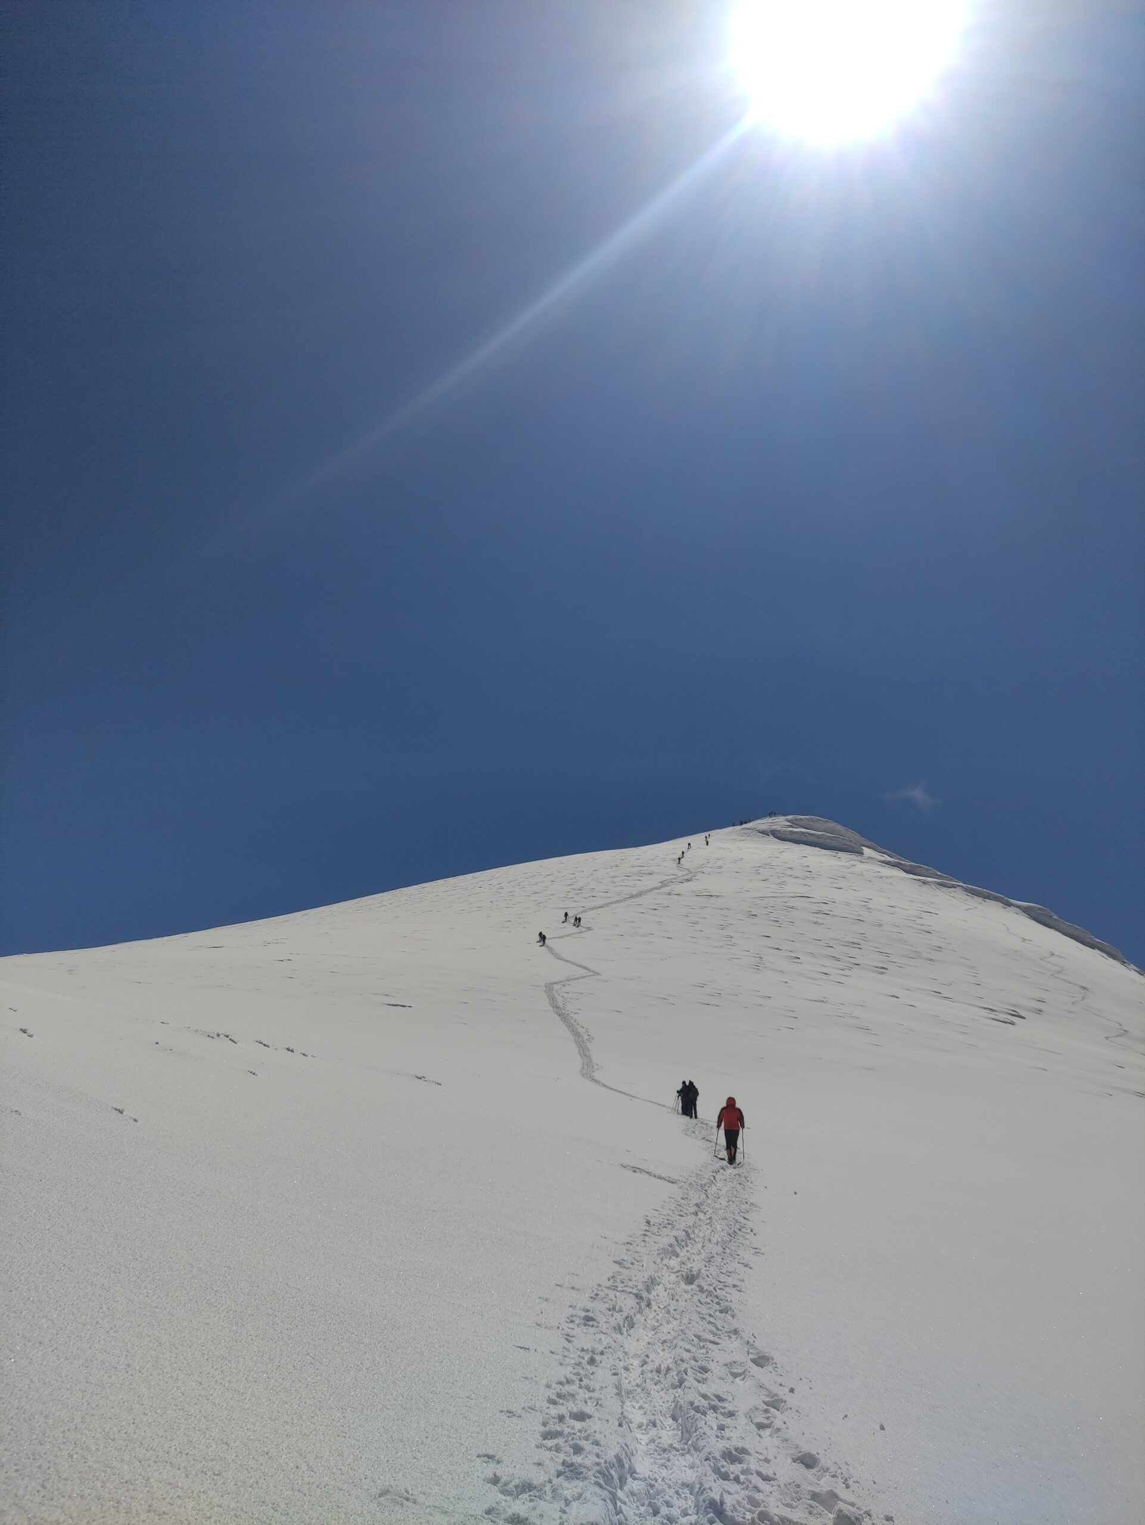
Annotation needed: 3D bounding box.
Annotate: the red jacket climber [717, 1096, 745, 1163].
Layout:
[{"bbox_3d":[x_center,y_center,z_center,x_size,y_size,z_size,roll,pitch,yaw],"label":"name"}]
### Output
[{"bbox_3d":[4.277,9.931,29.700,0.760,1.760,0.520,-2,-18,4],"label":"red jacket climber"}]

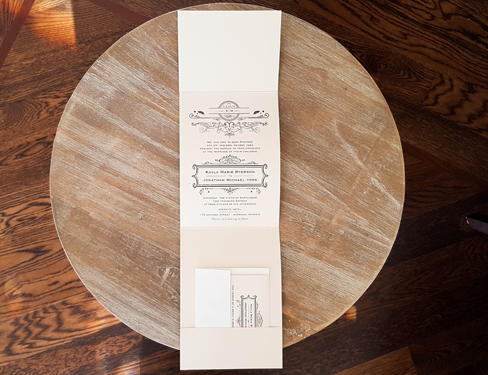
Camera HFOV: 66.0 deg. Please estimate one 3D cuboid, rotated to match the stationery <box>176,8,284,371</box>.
[{"bbox_3d":[-0.017,0.005,0.486,0.131,0.020,0.455,0,90,0],"label":"stationery"}]

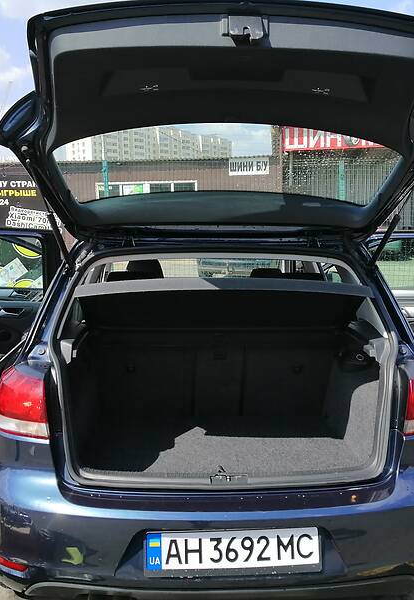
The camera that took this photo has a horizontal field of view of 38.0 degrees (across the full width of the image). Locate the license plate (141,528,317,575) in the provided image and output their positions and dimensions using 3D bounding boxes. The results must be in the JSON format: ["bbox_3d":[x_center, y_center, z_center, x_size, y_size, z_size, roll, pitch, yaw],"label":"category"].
[{"bbox_3d":[0.079,0.761,1.815,0.530,0.130,0.020,-1,4,-3],"label":"license plate"}]

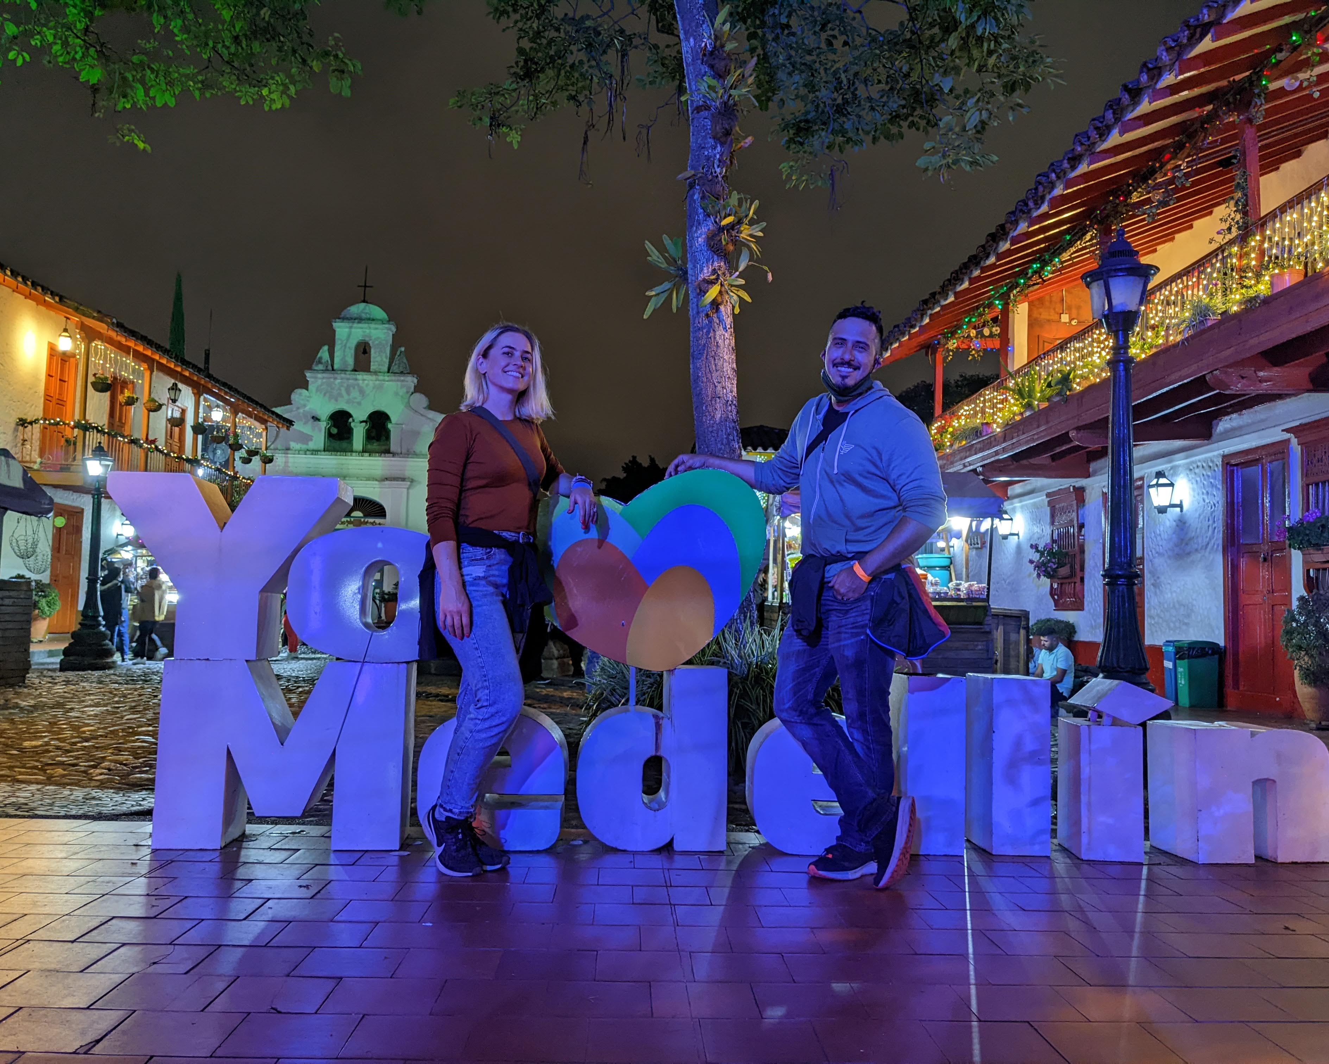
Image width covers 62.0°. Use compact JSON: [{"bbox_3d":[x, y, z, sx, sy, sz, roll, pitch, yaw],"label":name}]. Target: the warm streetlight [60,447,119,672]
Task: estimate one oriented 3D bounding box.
[{"bbox_3d":[-8.820,0.400,17.000,0.800,3.480,0.800,1,-4,0],"label":"warm streetlight"}]

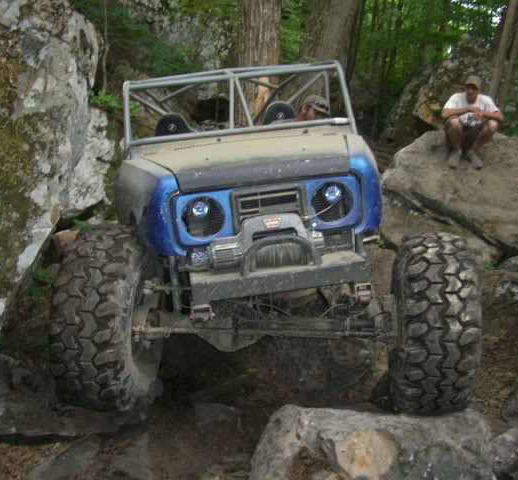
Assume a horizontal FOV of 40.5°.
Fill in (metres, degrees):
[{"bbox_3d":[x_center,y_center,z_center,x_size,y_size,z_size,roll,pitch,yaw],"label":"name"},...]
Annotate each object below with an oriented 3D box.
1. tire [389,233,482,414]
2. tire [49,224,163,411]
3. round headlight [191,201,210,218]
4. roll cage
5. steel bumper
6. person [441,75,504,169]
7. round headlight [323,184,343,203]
[{"bbox_3d":[0.918,0.435,3.729,0.366,0.943,0.943,2,7,6],"label":"tire"},{"bbox_3d":[-0.763,0.394,3.646,0.366,0.943,0.943,2,7,4],"label":"tire"},{"bbox_3d":[-0.298,-0.155,3.574,0.088,0.088,0.077,-7,14,-6],"label":"round headlight"},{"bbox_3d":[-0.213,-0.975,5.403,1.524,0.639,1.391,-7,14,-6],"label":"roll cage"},{"bbox_3d":[0.086,0.170,3.365,0.824,0.124,0.206,-7,14,-6],"label":"steel bumper"},{"bbox_3d":[2.163,-1.206,7.150,0.640,0.950,0.720,2,7,13],"label":"person"},{"bbox_3d":[0.387,-0.241,3.646,0.088,0.088,0.077,-7,14,-6],"label":"round headlight"}]

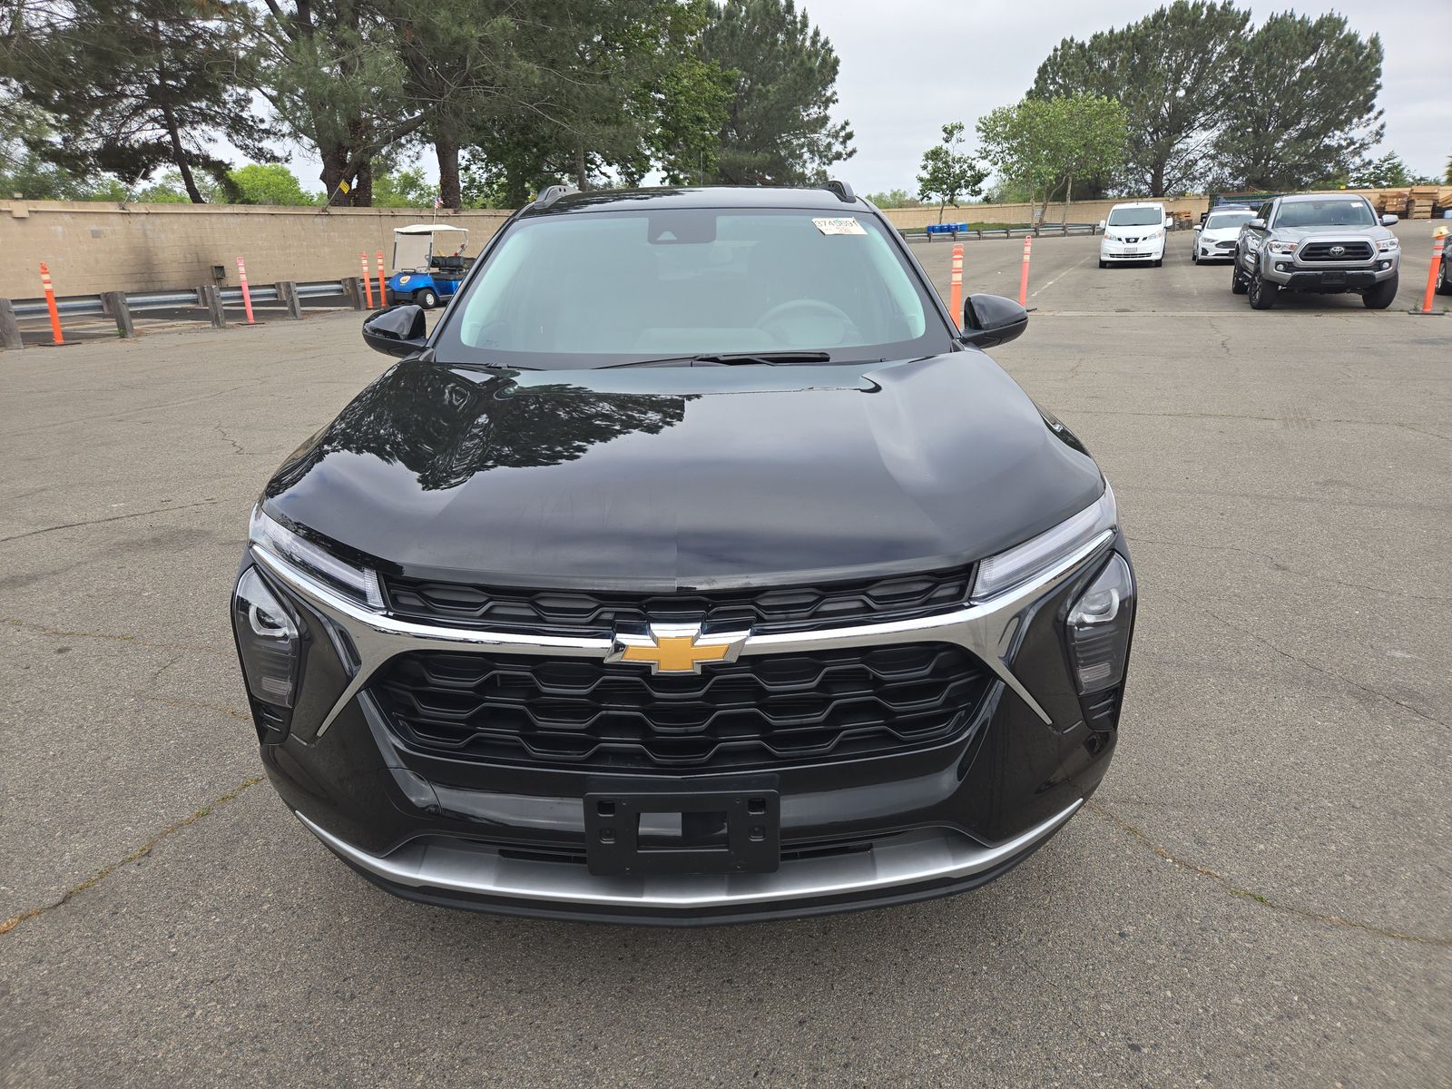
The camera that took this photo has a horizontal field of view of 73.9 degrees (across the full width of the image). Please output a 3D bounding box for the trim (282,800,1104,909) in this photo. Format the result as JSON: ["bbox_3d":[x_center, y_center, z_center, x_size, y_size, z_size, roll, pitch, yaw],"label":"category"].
[{"bbox_3d":[-0.069,0.516,1.717,1.500,0.130,0.270,-1,18,0],"label":"trim"}]

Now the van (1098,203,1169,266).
[{"bbox_3d":[12.807,-9.677,30.118,1.900,1.870,4.720,7,20,23],"label":"van"}]

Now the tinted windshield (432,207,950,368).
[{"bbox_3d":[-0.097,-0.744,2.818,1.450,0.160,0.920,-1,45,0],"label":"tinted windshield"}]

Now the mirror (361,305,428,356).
[{"bbox_3d":[-1.023,-0.658,2.979,0.205,0.160,0.165,-1,18,0],"label":"mirror"}]

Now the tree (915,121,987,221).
[{"bbox_3d":[16.598,-27.283,71.115,5.000,7.120,4.700,3,19,12],"label":"tree"}]

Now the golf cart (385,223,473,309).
[{"bbox_3d":[-6.259,-6.062,21.000,1.200,1.760,2.350,6,20,21],"label":"golf cart"}]

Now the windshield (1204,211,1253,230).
[{"bbox_3d":[14.925,-9.506,28.434,1.380,0.460,0.800,6,20,21],"label":"windshield"}]

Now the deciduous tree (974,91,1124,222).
[{"bbox_3d":[23.014,-27.004,68.083,10.400,8.660,8.000,5,19,17],"label":"deciduous tree"}]

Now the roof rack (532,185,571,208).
[{"bbox_3d":[-0.653,-1.426,4.002,0.080,0.100,1.500,-1,18,0],"label":"roof rack"}]

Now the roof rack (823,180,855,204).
[{"bbox_3d":[0.445,-1.505,4.216,0.090,0.110,1.700,-1,18,0],"label":"roof rack"}]

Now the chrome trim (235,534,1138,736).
[{"bbox_3d":[-0.075,0.179,1.669,1.600,0.300,0.340,-1,18,0],"label":"chrome trim"}]

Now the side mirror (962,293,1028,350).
[{"bbox_3d":[0.827,-0.688,2.979,0.205,0.160,0.165,-1,18,0],"label":"side mirror"}]

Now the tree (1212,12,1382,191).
[{"bbox_3d":[40.197,-30.100,67.900,12.000,13.200,11.000,9,21,27],"label":"tree"}]

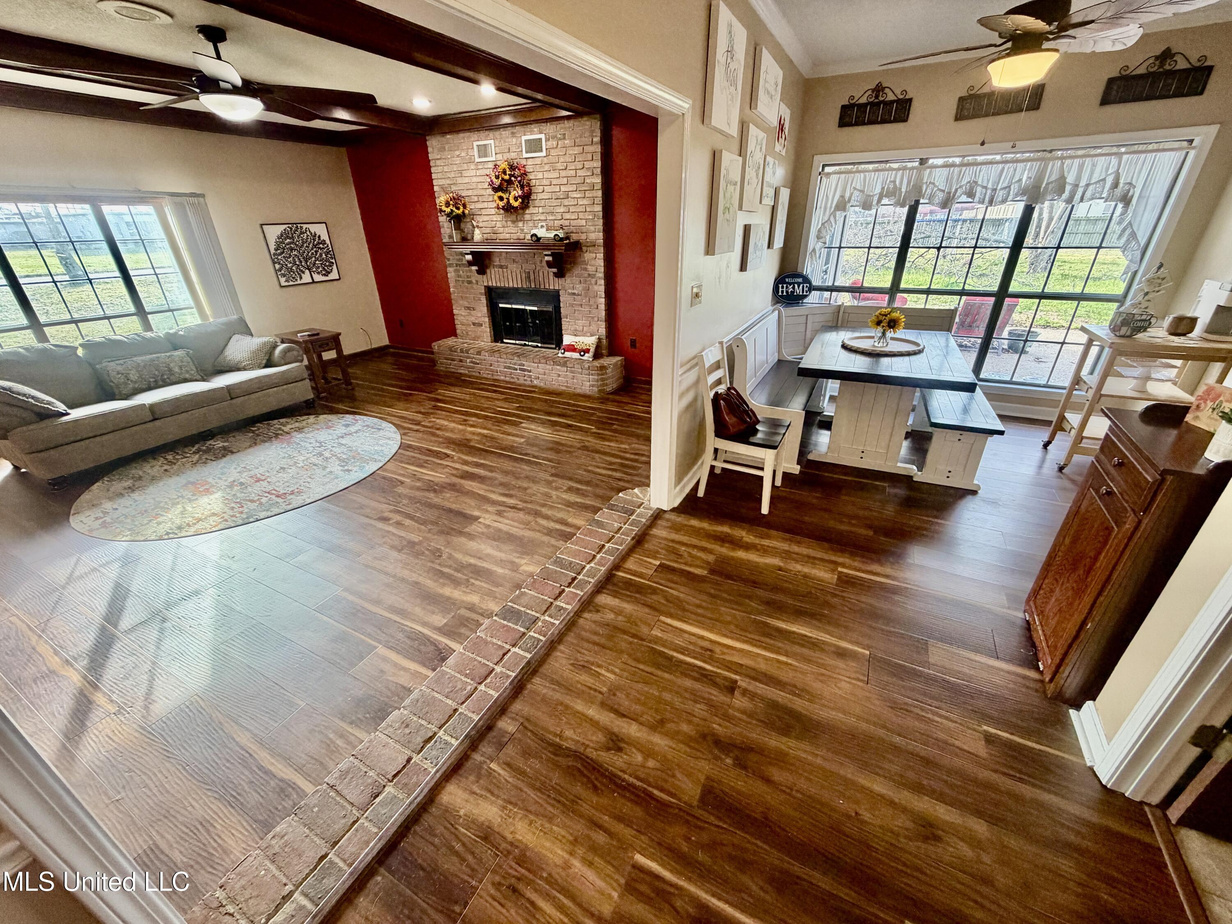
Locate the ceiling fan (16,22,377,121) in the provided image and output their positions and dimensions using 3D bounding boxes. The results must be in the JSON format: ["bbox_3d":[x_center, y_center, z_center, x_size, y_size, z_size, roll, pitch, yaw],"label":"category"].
[{"bbox_3d":[-2.355,-2.316,3.006,1.700,0.445,1.700,12,29,25],"label":"ceiling fan"}]

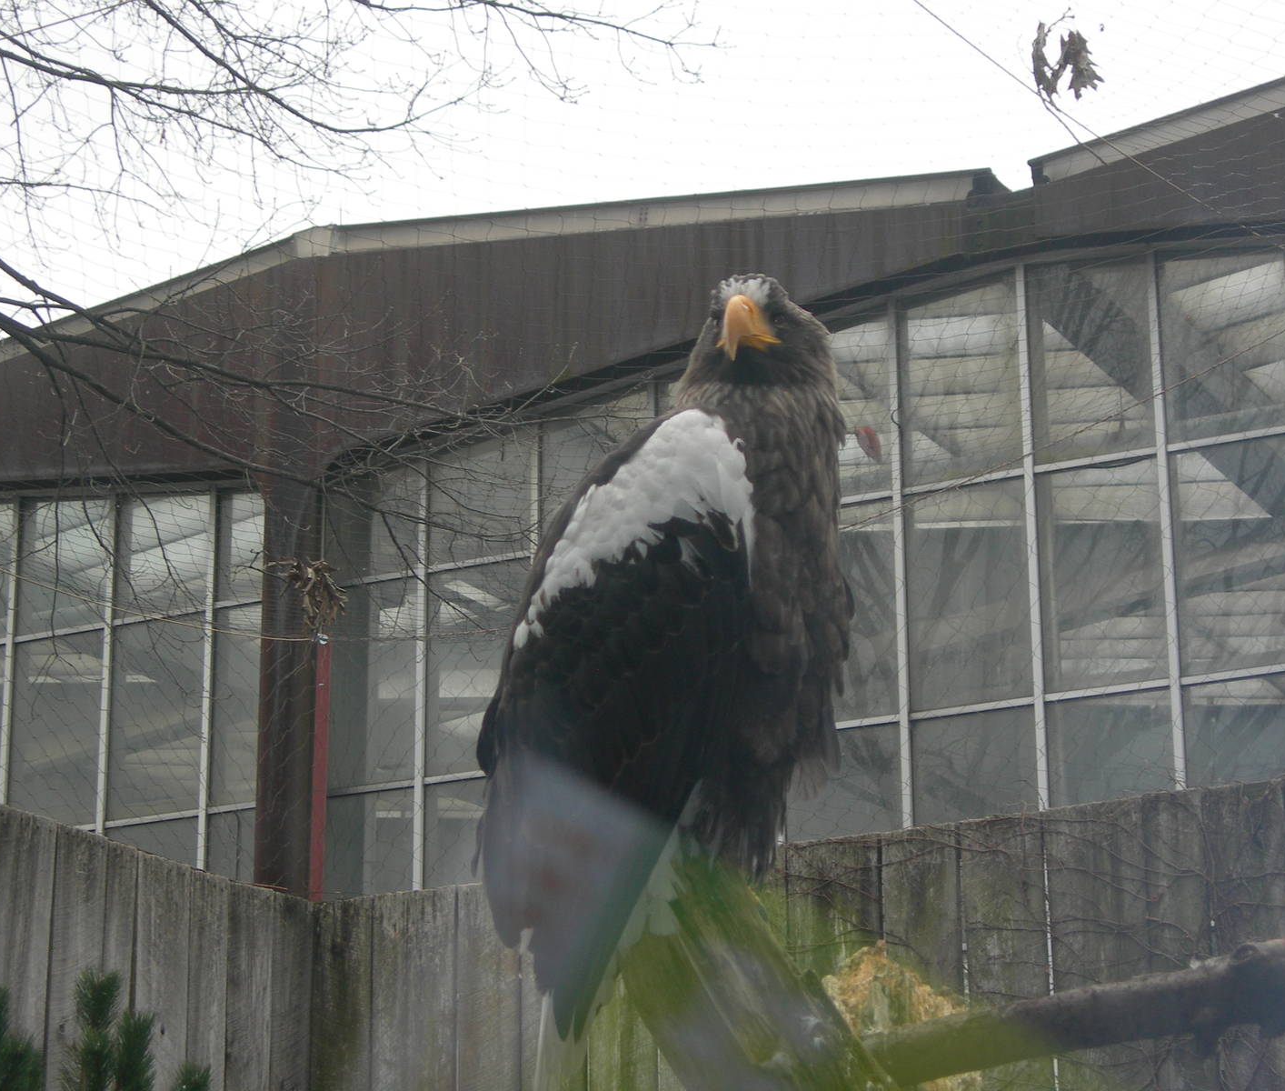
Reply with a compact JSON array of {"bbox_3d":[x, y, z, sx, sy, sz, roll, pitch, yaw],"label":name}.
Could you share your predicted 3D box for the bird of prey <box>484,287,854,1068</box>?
[{"bbox_3d":[0.029,0.114,3.448,0.400,0.780,0.300,-17,-24,42],"label":"bird of prey"}]

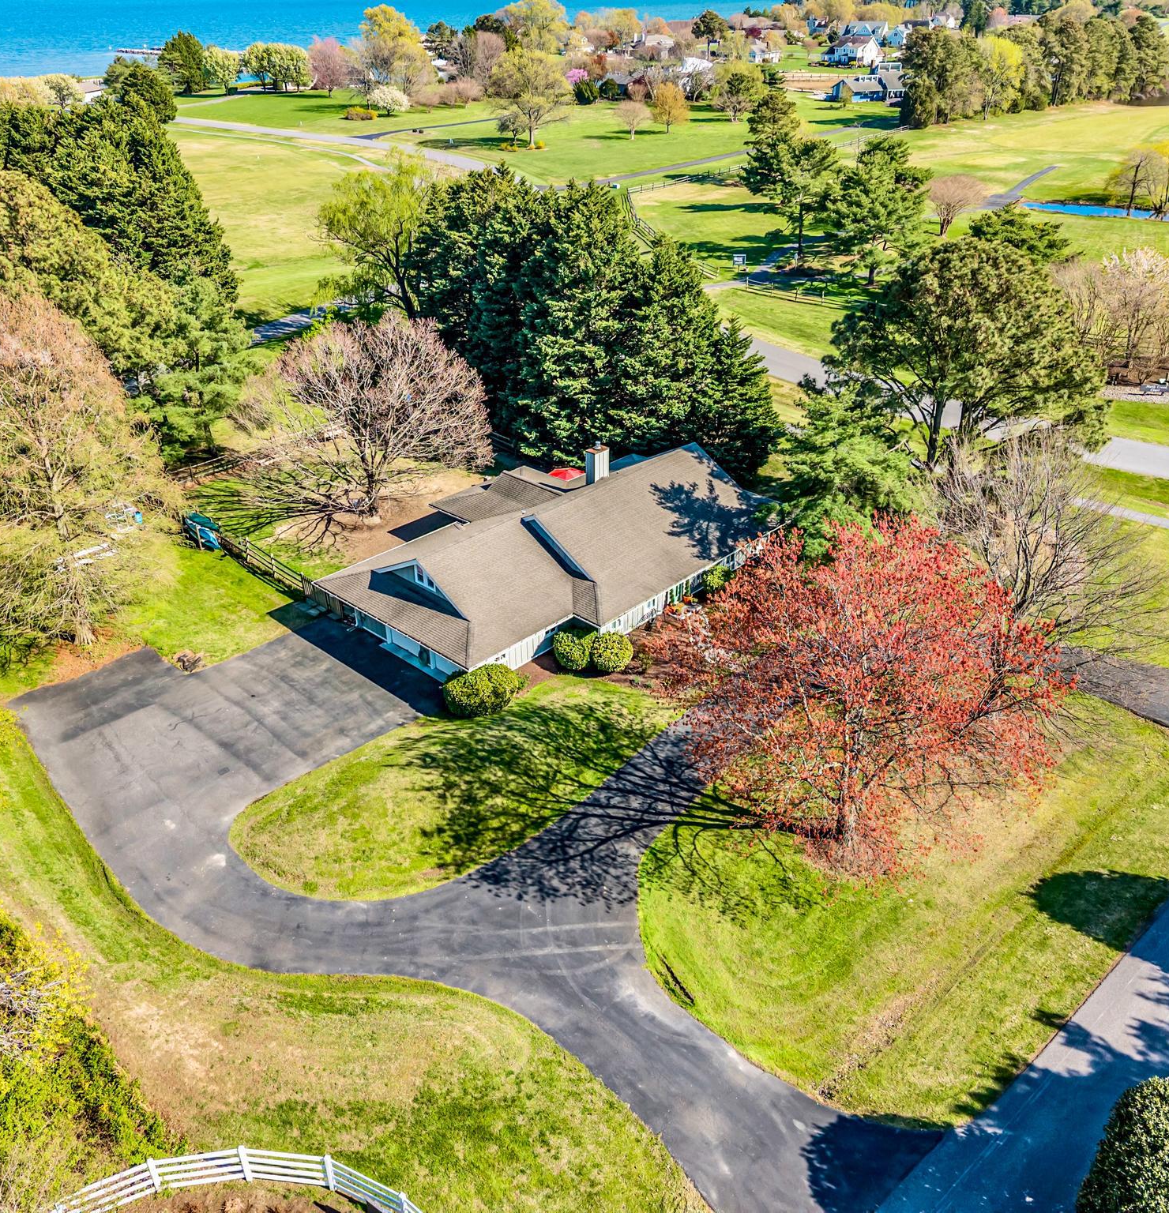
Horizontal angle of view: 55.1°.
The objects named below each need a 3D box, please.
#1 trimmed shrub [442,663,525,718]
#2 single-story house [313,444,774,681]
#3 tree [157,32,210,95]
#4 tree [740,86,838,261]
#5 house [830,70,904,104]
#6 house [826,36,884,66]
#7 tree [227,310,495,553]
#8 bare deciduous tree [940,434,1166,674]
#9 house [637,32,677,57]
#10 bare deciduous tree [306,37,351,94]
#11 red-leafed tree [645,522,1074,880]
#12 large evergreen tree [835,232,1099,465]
[{"bbox_3d":[-4.673,3.865,51.201,3.400,2.000,2.900,-3,30,-5],"label":"trimmed shrub"},{"bbox_3d":[-1.405,-3.572,56.575,15.100,5.500,22.200,25,38,37],"label":"single-story house"},{"bbox_3d":[-107.070,-145.218,300.235,12.860,15.000,12.470,-9,31,-15],"label":"tree"},{"bbox_3d":[23.186,-48.150,126.633,10.840,17.300,10.520,5,30,9],"label":"tree"},{"bbox_3d":[74.906,-135.070,290.468,20.000,6.500,10.000,-13,32,-22],"label":"house"},{"bbox_3d":[90.167,-187.892,379.314,10.000,8.500,16.000,-22,36,-34],"label":"house"},{"bbox_3d":[-13.316,-10.920,66.957,15.390,12.000,14.930,-6,30,-10],"label":"tree"},{"bbox_3d":[19.922,-0.992,48.508,10.490,13.110,10.180,13,32,22],"label":"bare deciduous tree"},{"bbox_3d":[26.669,-207.120,415.228,15.500,6.600,12.000,0,29,0],"label":"house"},{"bbox_3d":[-64.584,-135.835,282.530,11.000,13.200,11.000,0,29,0],"label":"bare deciduous tree"},{"bbox_3d":[8.895,3.355,37.935,13.500,11.800,13.300,0,29,0],"label":"red-leafed tree"},{"bbox_3d":[22.968,-15.233,68.759,15.500,13.800,15.000,0,29,0],"label":"large evergreen tree"}]

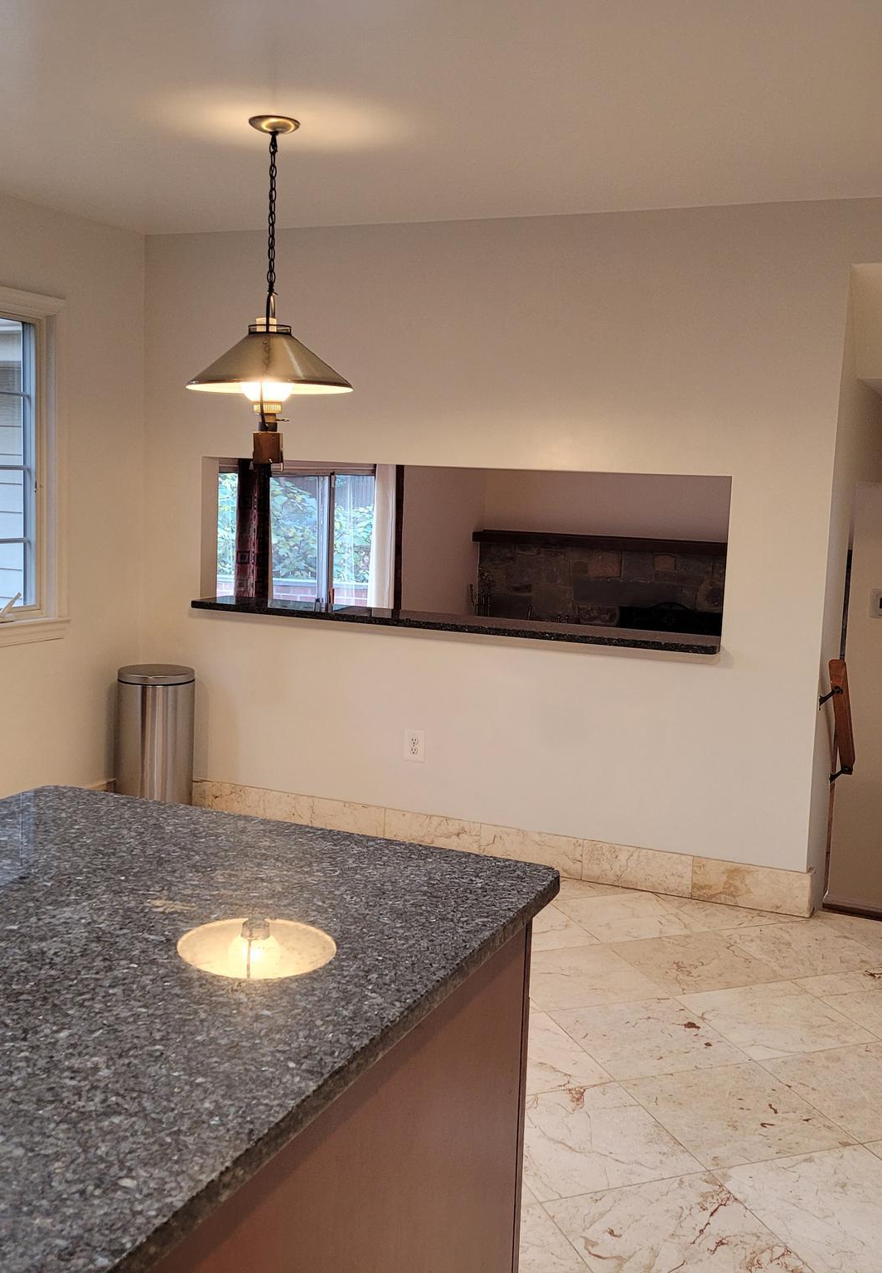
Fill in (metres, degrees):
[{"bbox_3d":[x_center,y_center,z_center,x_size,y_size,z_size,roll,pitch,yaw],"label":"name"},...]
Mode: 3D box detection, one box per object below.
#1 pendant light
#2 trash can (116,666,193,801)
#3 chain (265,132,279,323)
[{"bbox_3d":[-0.475,-0.956,3.574,0.462,0.938,0.462,2,7,0],"label":"pendant light"},{"bbox_3d":[-1.148,0.477,5.141,0.300,0.678,0.300,1,7,-6],"label":"trash can"},{"bbox_3d":[-0.469,-1.137,3.553,0.026,0.515,0.026,5,7,23],"label":"chain"}]

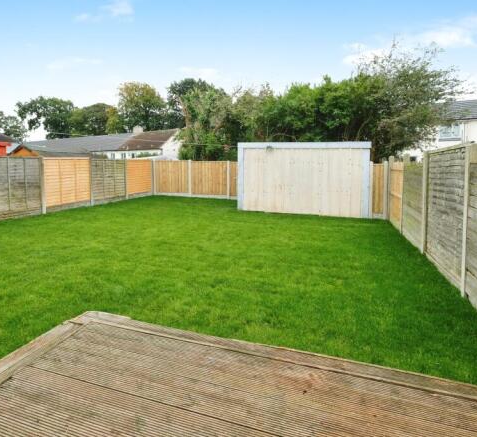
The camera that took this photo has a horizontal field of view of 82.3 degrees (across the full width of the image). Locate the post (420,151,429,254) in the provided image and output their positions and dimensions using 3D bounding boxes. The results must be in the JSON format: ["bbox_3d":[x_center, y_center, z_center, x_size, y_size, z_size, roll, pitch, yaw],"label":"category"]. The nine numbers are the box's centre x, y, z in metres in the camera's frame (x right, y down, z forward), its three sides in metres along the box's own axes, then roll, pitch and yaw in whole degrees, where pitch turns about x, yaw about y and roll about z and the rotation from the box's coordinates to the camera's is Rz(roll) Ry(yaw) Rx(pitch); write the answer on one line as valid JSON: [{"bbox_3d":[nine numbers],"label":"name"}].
[{"bbox_3d":[3.826,-0.328,5.600,0.110,2.080,0.110,3,8,20],"label":"post"}]

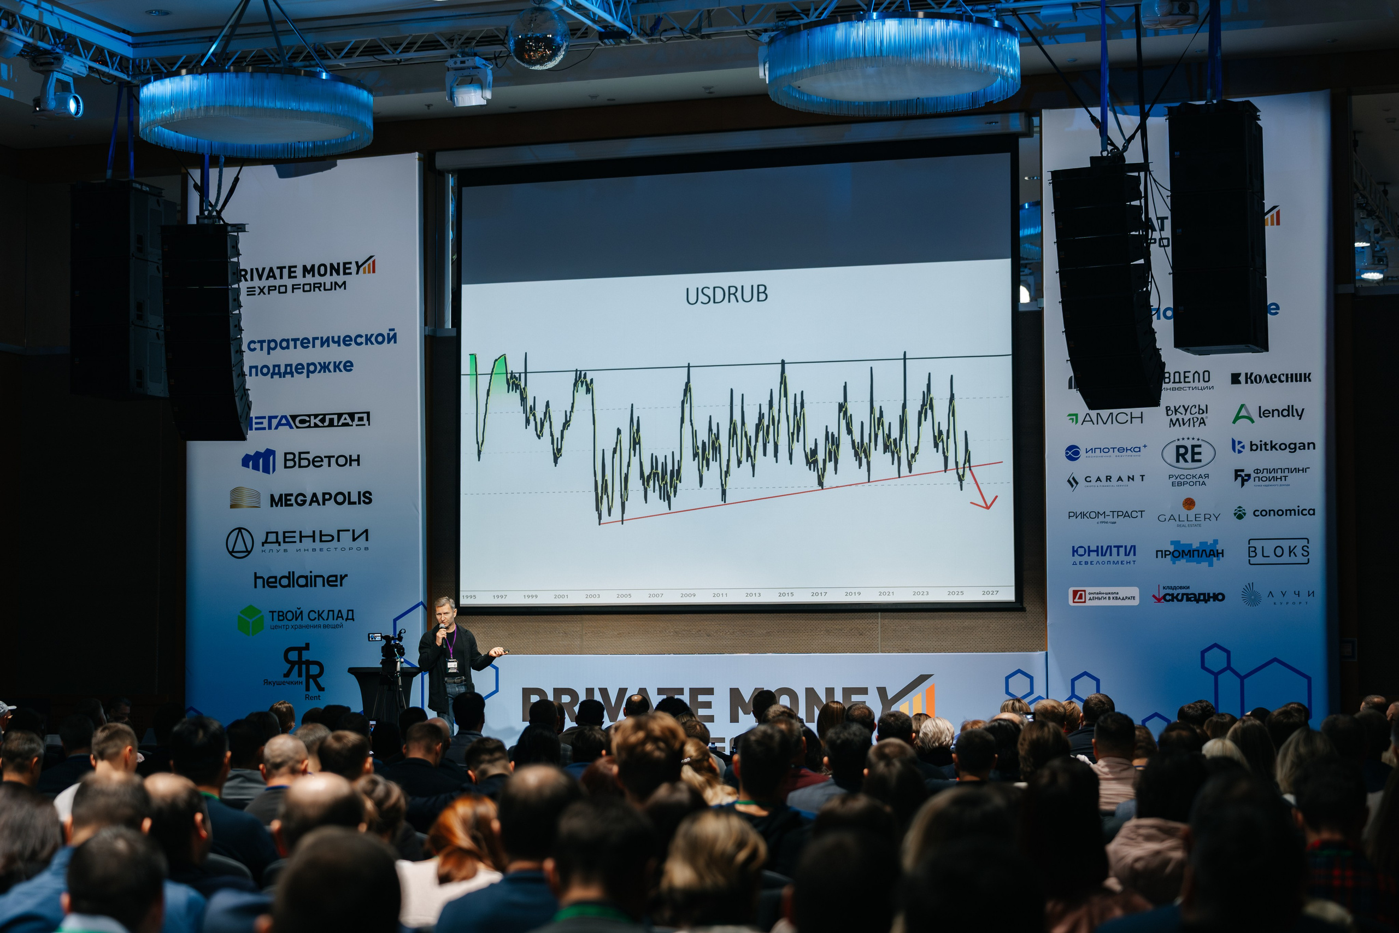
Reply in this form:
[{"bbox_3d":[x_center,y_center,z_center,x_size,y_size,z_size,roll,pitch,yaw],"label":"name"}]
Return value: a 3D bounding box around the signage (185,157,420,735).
[{"bbox_3d":[-3.636,0.038,25.049,2.374,5.743,0.120,-2,-4,18],"label":"signage"}]

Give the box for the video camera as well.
[{"bbox_3d":[-2.528,1.497,22.000,0.270,0.330,0.340,-2,-4,18],"label":"video camera"}]

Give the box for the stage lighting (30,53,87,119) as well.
[{"bbox_3d":[-5.568,-3.296,23.626,0.400,0.520,0.390,-2,-4,18],"label":"stage lighting"}]

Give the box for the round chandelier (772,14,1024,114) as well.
[{"bbox_3d":[1.398,-2.897,19.684,1.829,0.377,1.829,0,-4,0],"label":"round chandelier"}]

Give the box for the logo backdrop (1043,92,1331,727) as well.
[{"bbox_3d":[4.055,-0.171,22.477,2.381,5.743,0.100,-2,-4,18],"label":"logo backdrop"}]

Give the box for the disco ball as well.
[{"bbox_3d":[-1.224,-3.282,20.798,0.480,0.490,0.480,0,-4,0],"label":"disco ball"}]

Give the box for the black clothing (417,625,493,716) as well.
[{"bbox_3d":[-2.079,1.728,23.200,0.630,0.760,0.400,0,-4,0],"label":"black clothing"}]

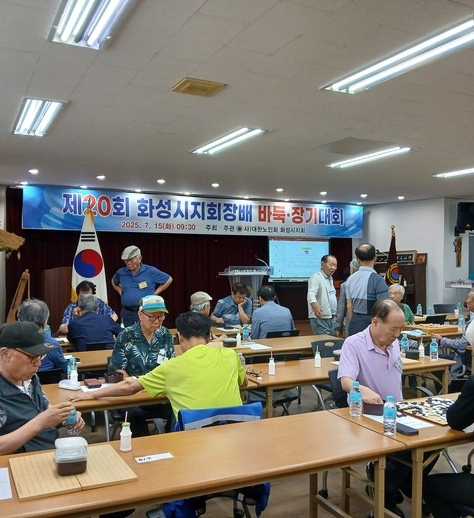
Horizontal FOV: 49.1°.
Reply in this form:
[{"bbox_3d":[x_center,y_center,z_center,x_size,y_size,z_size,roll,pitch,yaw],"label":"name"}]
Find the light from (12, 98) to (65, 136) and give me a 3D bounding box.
[{"bbox_3d":[-1.742,-1.209,4.494,0.300,0.060,1.240,0,0,-28],"label":"light"}]

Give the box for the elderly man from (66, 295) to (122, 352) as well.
[{"bbox_3d":[-1.388,0.963,5.112,0.560,1.210,0.780,0,0,-28],"label":"elderly man"}]

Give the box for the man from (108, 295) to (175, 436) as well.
[{"bbox_3d":[-0.704,0.917,3.860,0.540,1.290,0.750,0,0,-26],"label":"man"}]

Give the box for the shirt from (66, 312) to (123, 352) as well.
[{"bbox_3d":[-1.403,0.764,5.096,0.550,0.530,0.380,0,0,-20],"label":"shirt"}]

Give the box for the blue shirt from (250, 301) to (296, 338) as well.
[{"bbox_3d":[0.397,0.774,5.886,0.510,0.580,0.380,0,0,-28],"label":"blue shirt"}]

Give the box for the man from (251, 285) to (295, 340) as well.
[{"bbox_3d":[0.328,0.934,5.974,0.530,1.260,0.750,0,0,-28],"label":"man"}]

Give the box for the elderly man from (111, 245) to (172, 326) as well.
[{"bbox_3d":[-1.196,0.700,6.500,0.750,1.710,0.380,0,0,6],"label":"elderly man"}]

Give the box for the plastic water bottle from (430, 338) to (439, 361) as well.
[{"bbox_3d":[1.626,0.744,4.267,0.064,0.180,0.064,0,0,0],"label":"plastic water bottle"}]

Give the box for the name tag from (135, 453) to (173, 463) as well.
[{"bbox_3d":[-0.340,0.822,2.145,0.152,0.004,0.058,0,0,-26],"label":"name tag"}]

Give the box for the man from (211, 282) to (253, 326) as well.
[{"bbox_3d":[-0.059,0.941,6.698,0.540,1.260,0.750,0,0,-25],"label":"man"}]

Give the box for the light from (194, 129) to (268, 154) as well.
[{"bbox_3d":[-0.095,-1.210,5.365,0.310,0.080,1.250,0,0,-28],"label":"light"}]

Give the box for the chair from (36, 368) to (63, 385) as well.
[{"bbox_3d":[-1.493,1.160,3.698,0.520,0.800,0.540,0,0,-27],"label":"chair"}]

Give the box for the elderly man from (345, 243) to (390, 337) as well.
[{"bbox_3d":[1.375,0.705,5.500,0.530,1.710,0.330,0,0,13],"label":"elderly man"}]

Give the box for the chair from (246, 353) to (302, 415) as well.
[{"bbox_3d":[0.266,1.173,4.210,0.460,0.780,0.500,0,0,-37],"label":"chair"}]

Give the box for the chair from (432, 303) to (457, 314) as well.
[{"bbox_3d":[3.447,1.158,8.312,0.470,0.800,0.500,0,0,-28],"label":"chair"}]

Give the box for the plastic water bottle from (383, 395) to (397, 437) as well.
[{"bbox_3d":[0.723,0.736,2.443,0.065,0.185,0.065,0,0,0],"label":"plastic water bottle"}]

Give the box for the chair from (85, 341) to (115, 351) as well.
[{"bbox_3d":[-1.292,1.164,5.014,0.480,0.800,0.530,0,0,-28],"label":"chair"}]

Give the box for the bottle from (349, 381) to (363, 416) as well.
[{"bbox_3d":[0.629,0.739,2.735,0.063,0.176,0.063,0,0,0],"label":"bottle"}]

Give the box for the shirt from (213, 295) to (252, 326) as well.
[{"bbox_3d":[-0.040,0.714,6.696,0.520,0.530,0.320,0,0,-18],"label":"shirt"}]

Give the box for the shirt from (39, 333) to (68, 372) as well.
[{"bbox_3d":[-1.413,0.727,3.666,0.500,0.550,0.330,0,0,-16],"label":"shirt"}]

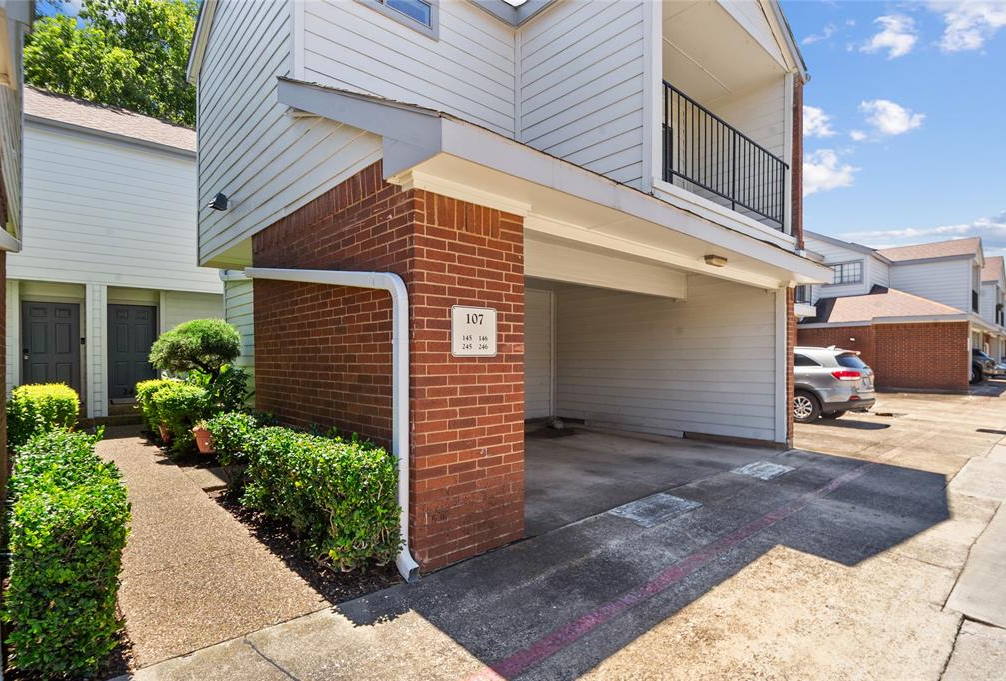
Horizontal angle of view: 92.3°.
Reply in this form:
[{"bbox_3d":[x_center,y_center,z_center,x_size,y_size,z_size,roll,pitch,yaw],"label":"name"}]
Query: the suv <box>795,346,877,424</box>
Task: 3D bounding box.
[{"bbox_3d":[6.390,1.040,12.360,1.890,1.690,4.760,2,-3,-43],"label":"suv"}]

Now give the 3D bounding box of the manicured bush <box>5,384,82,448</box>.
[{"bbox_3d":[-8.023,1.356,8.400,0.980,1.050,0.980,2,-3,-43],"label":"manicured bush"}]

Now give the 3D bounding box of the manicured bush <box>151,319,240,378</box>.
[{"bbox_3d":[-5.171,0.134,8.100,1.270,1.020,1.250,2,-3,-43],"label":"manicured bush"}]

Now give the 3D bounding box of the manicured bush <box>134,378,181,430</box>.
[{"bbox_3d":[-5.971,1.147,8.400,0.750,0.960,0.750,2,-3,-43],"label":"manicured bush"}]

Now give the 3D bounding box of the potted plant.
[{"bbox_3d":[-4.618,1.506,7.500,0.360,0.510,0.360,2,-3,-43],"label":"potted plant"}]

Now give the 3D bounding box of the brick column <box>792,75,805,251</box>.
[{"bbox_3d":[4.710,-2.866,7.780,0.230,2.800,0.230,2,-3,-43],"label":"brick column"}]

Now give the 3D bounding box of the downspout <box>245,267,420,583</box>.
[{"bbox_3d":[-1.762,0.361,4.330,0.120,2.500,3.550,2,-3,-43],"label":"downspout"}]

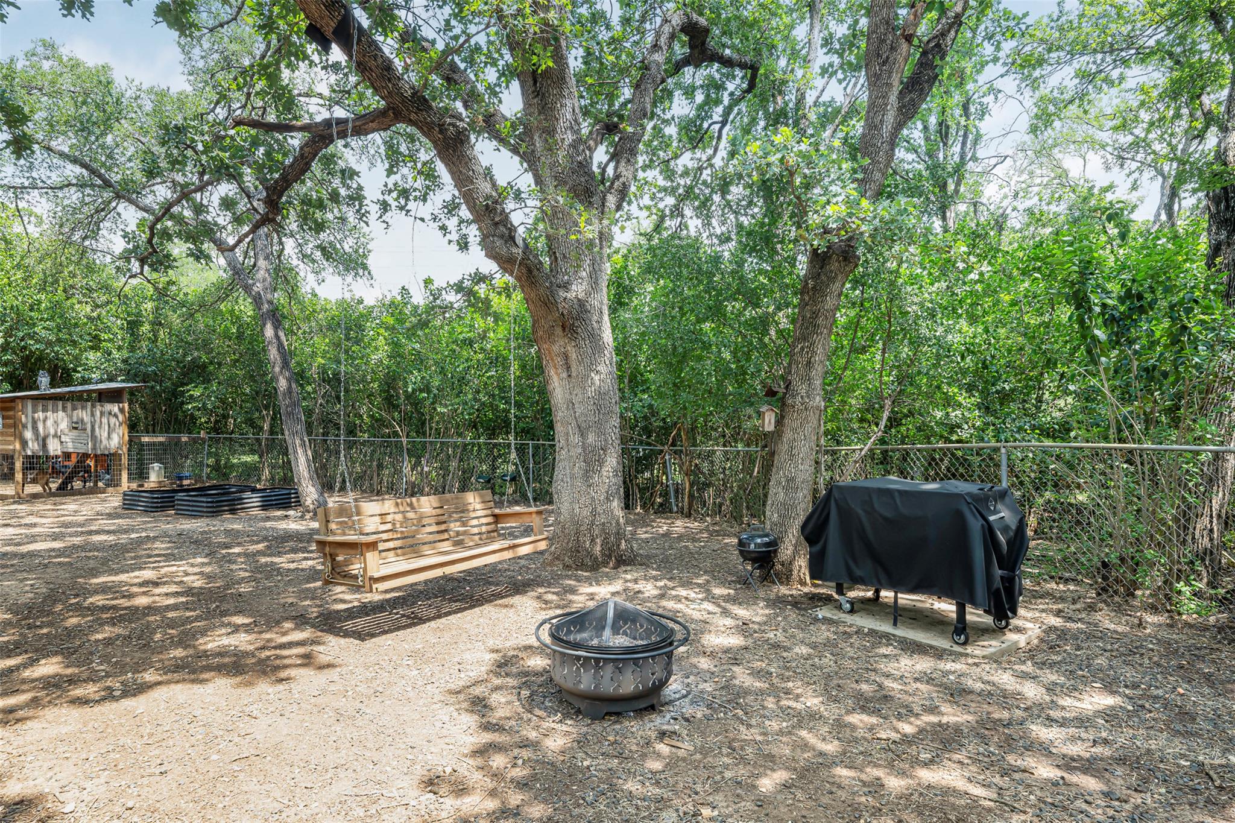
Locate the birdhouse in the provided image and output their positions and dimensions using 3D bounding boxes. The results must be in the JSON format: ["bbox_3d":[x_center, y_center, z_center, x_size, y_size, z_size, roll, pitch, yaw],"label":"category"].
[{"bbox_3d":[2.000,0.098,8.150,0.180,0.345,0.200,0,-2,-12],"label":"birdhouse"}]

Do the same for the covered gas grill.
[{"bbox_3d":[1.980,0.955,4.290,0.600,0.940,1.420,1,-2,-33],"label":"covered gas grill"}]

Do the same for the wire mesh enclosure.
[{"bbox_3d":[-3.500,1.130,11.800,21.200,1.400,3.900,-1,-2,34],"label":"wire mesh enclosure"}]

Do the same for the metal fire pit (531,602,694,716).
[{"bbox_3d":[-0.024,1.175,3.070,0.765,0.490,0.765,0,-2,0],"label":"metal fire pit"}]

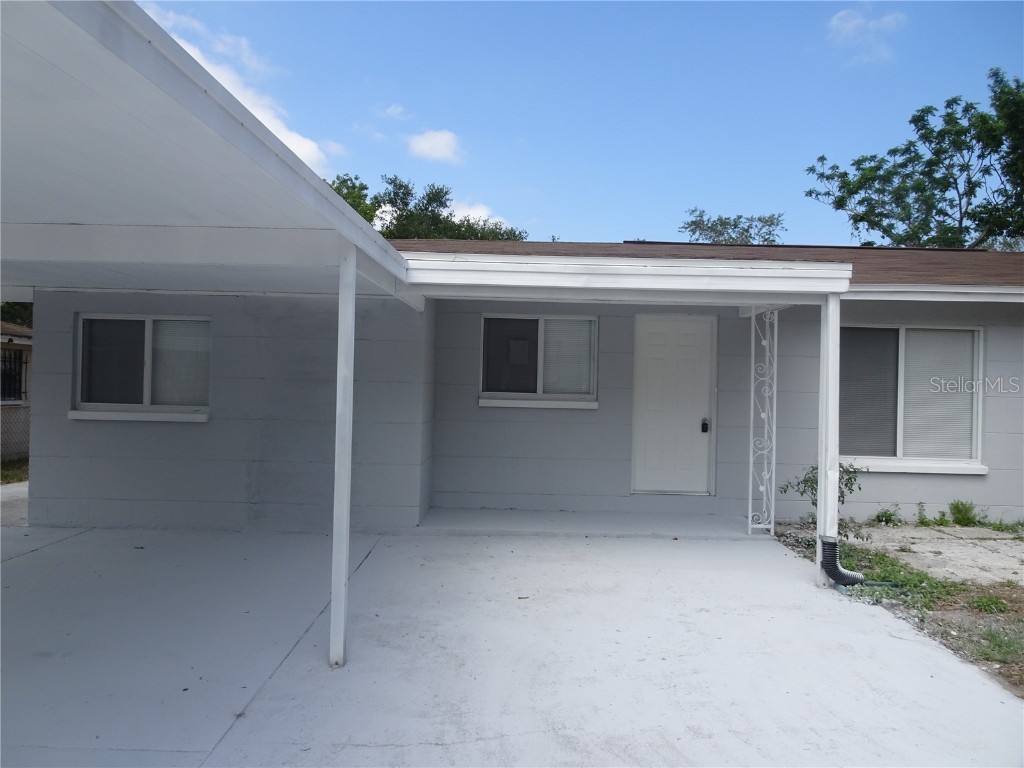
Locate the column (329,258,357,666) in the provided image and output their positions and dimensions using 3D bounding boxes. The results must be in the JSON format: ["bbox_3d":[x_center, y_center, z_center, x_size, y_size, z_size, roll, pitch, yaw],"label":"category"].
[{"bbox_3d":[-0.950,0.394,4.024,0.083,2.370,0.083,1,-1,0],"label":"column"}]

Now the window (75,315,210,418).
[{"bbox_3d":[-3.685,-0.186,7.052,1.340,1.000,0.100,1,-1,0],"label":"window"}]

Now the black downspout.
[{"bbox_3d":[2.593,1.370,5.574,0.340,0.380,0.140,1,-1,0],"label":"black downspout"}]

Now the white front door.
[{"bbox_3d":[1.839,0.238,8.103,0.940,2.050,0.070,1,-1,0],"label":"white front door"}]

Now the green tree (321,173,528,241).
[{"bbox_3d":[-2.905,-1.963,20.013,6.400,7.200,5.800,1,-1,0],"label":"green tree"}]

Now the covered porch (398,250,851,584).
[{"bbox_3d":[0.850,0.310,6.720,3.500,2.540,2.550,1,-1,0],"label":"covered porch"}]

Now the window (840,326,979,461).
[{"bbox_3d":[4.458,0.106,8.082,1.790,1.520,0.100,1,-1,0],"label":"window"}]

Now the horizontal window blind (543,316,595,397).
[{"bbox_3d":[0.647,-0.315,8.146,0.630,0.870,0.045,1,-1,0],"label":"horizontal window blind"}]

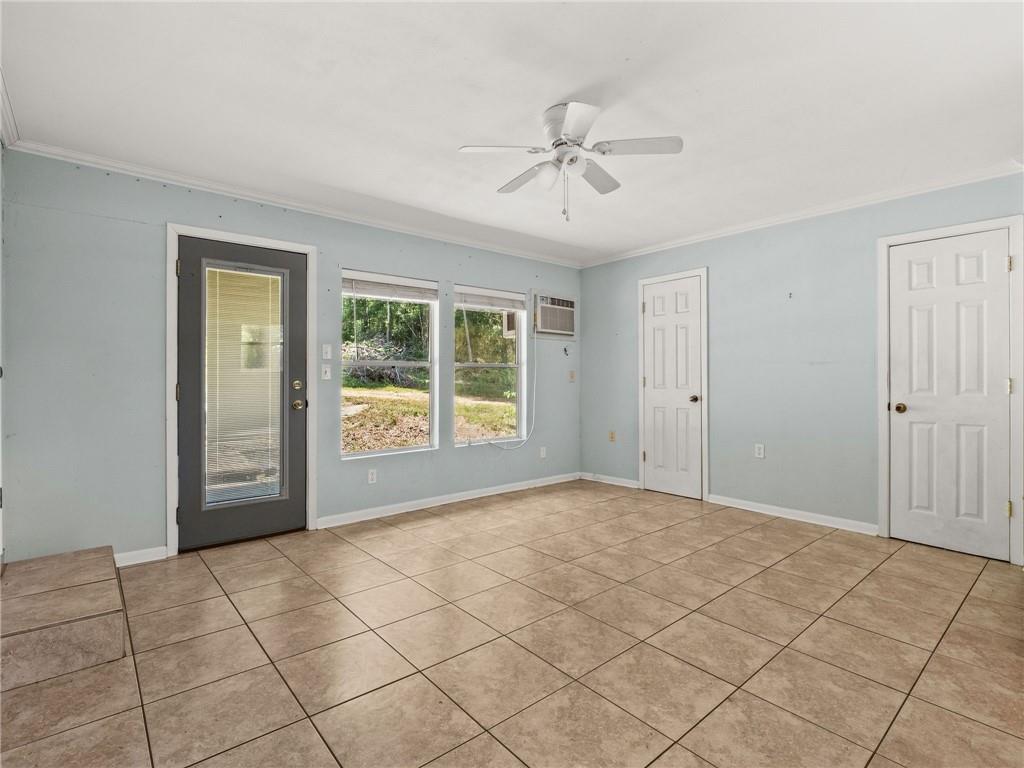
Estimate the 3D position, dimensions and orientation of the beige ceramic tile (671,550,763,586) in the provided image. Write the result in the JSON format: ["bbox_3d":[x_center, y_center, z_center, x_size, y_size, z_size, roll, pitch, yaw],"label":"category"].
[{"bbox_3d":[1.219,1.090,2.804,0.405,0.012,0.405,0,0,-40],"label":"beige ceramic tile"}]

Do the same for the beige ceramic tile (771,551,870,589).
[{"bbox_3d":[1.802,1.090,2.755,0.405,0.012,0.405,0,0,-40],"label":"beige ceramic tile"}]

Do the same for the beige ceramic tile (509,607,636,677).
[{"bbox_3d":[0.262,1.090,2.016,0.405,0.012,0.405,0,0,-40],"label":"beige ceramic tile"}]

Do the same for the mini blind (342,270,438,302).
[{"bbox_3d":[-0.983,-0.798,3.905,0.844,0.178,0.050,0,0,-40],"label":"mini blind"}]

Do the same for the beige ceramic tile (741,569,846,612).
[{"bbox_3d":[1.470,1.085,2.485,0.402,0.015,0.402,0,0,-40],"label":"beige ceramic tile"}]

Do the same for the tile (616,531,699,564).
[{"bbox_3d":[0.952,1.090,3.110,0.405,0.012,0.405,0,0,-40],"label":"tile"}]

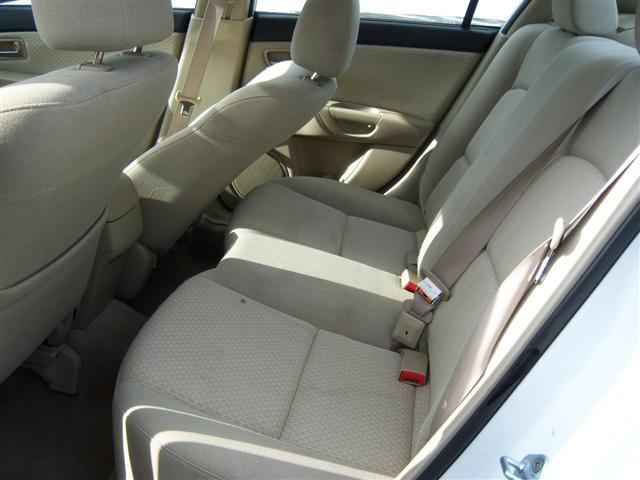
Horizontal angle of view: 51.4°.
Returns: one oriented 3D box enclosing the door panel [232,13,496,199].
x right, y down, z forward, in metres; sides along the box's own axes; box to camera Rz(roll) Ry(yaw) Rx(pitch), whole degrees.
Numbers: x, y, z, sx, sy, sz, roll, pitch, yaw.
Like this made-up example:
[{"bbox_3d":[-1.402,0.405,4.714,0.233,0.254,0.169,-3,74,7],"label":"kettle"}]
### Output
[{"bbox_3d":[0.095,-0.340,2.000,0.750,0.610,0.130,7,22,6],"label":"door panel"}]

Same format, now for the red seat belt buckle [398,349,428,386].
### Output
[{"bbox_3d":[0.164,0.220,1.150,0.043,0.025,0.062,8,28,7],"label":"red seat belt buckle"}]

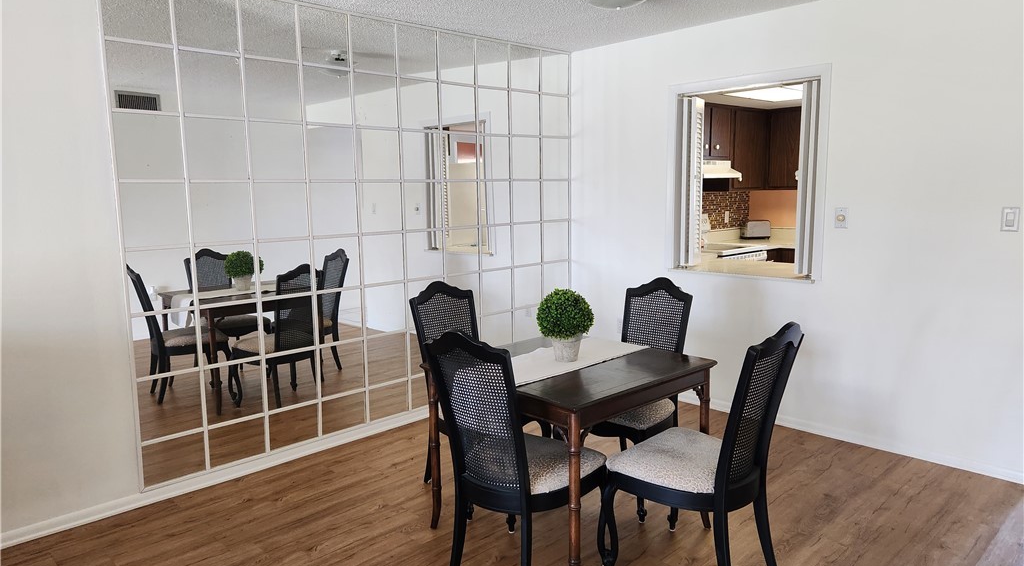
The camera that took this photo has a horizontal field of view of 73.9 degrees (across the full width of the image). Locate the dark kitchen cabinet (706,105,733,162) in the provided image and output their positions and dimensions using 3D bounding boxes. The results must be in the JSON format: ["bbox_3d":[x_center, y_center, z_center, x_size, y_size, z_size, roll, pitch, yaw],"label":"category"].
[{"bbox_3d":[1.638,-1.335,6.066,0.750,0.488,0.325,-9,11,-44],"label":"dark kitchen cabinet"}]

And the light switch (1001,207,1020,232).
[{"bbox_3d":[2.349,-0.299,3.209,0.012,0.114,0.070,-9,11,-44],"label":"light switch"}]

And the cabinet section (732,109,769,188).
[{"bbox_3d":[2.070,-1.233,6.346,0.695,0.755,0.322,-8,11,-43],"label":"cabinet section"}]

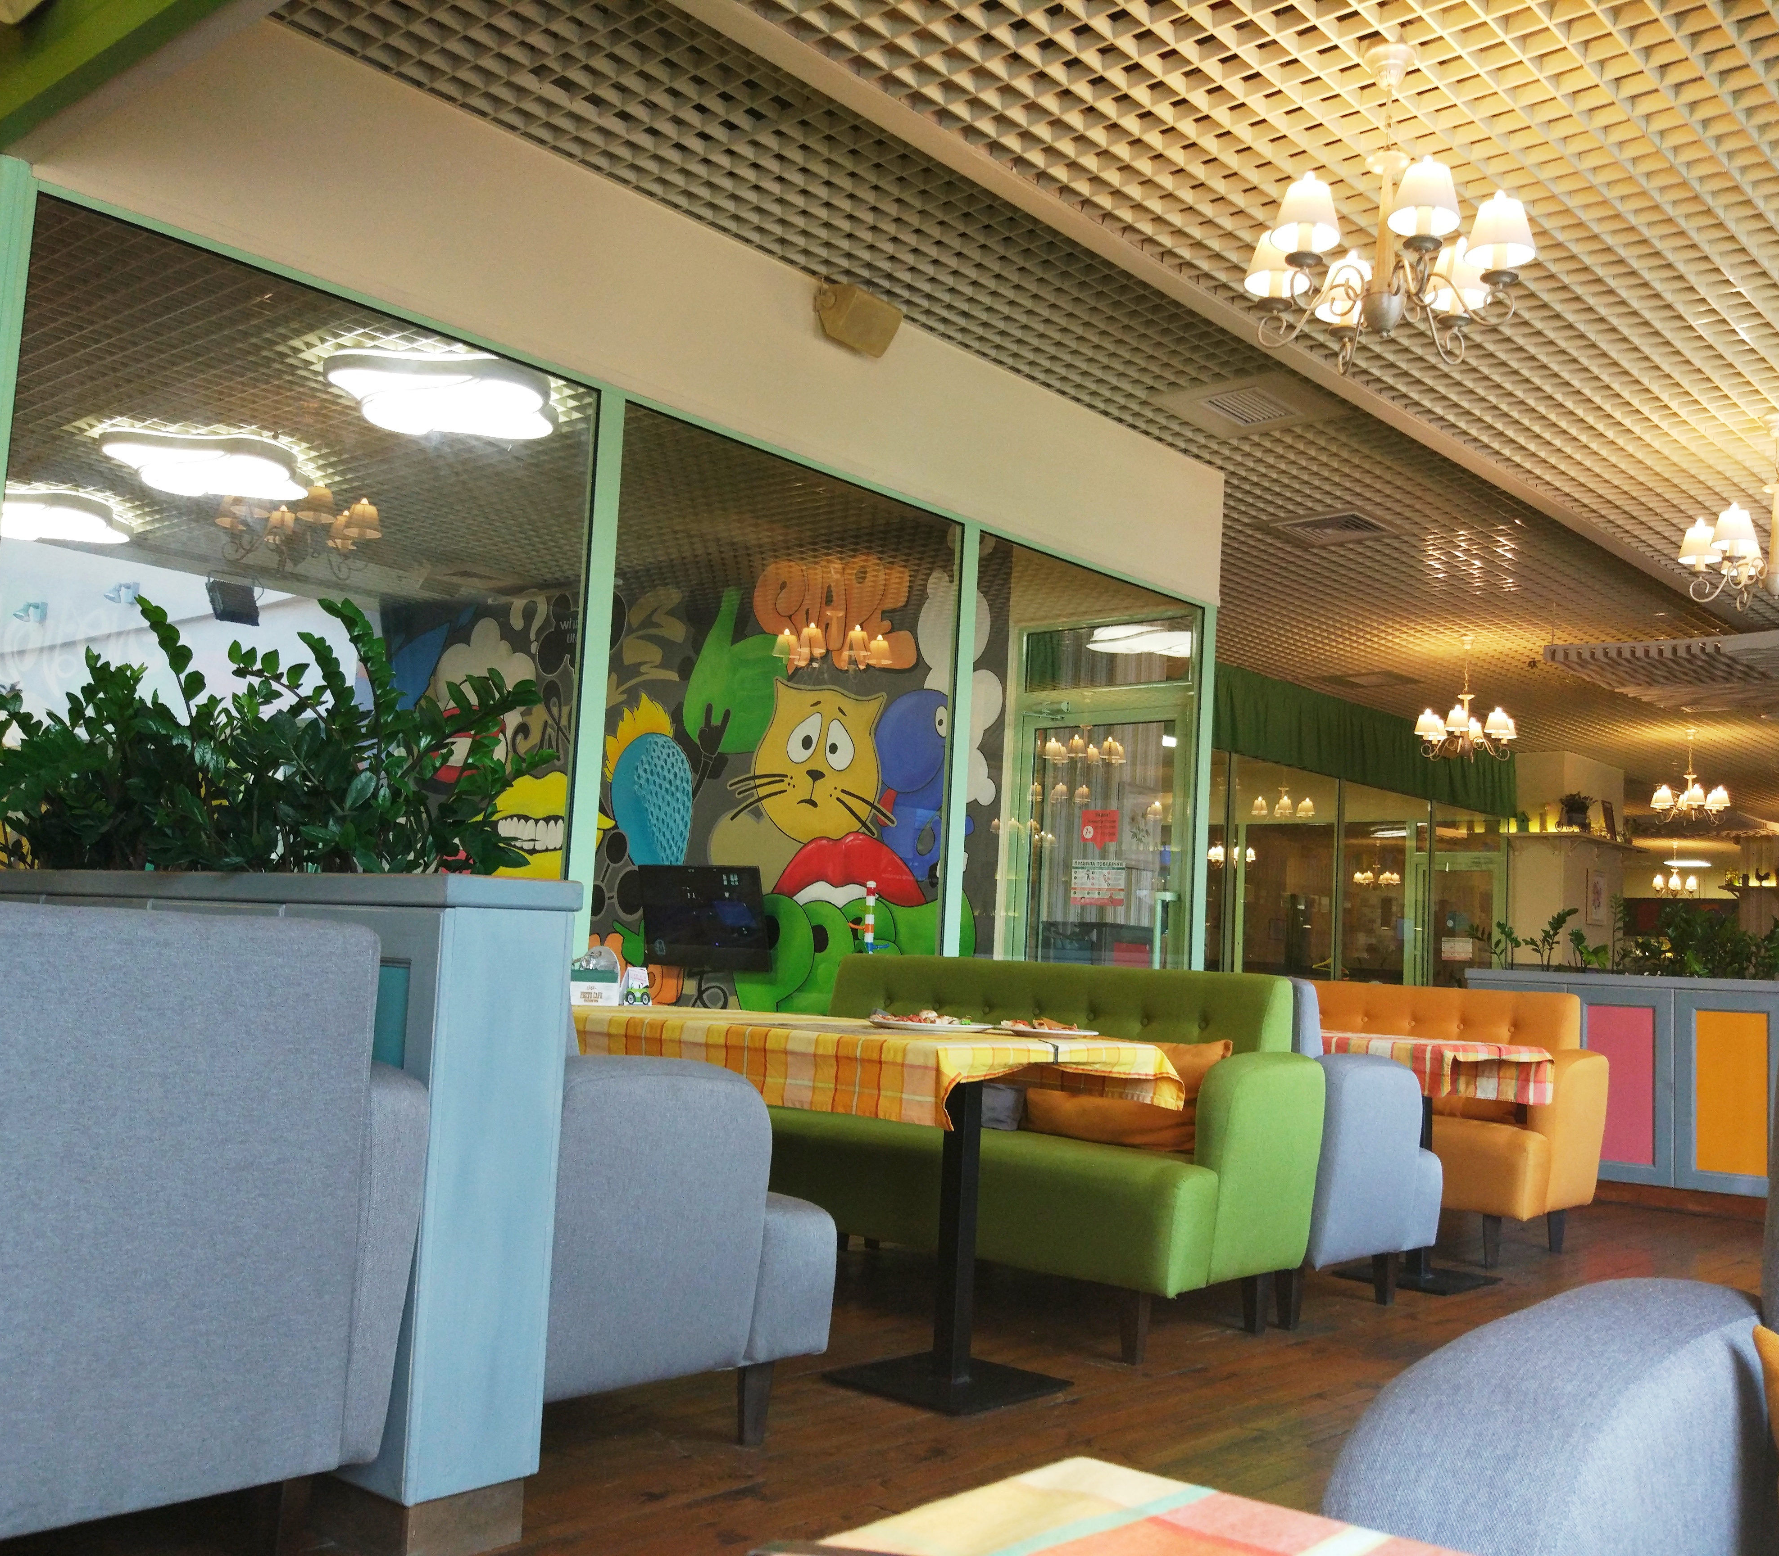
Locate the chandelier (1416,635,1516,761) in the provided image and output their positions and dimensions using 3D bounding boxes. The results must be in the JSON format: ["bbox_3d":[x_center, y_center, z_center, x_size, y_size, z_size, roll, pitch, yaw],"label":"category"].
[{"bbox_3d":[3.719,-0.508,10.805,0.620,0.824,0.620,-3,-9,43],"label":"chandelier"}]

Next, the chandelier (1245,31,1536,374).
[{"bbox_3d":[1.106,-1.307,3.713,0.610,0.684,0.610,-3,-9,43],"label":"chandelier"}]

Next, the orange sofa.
[{"bbox_3d":[1.734,1.263,6.498,1.711,0.933,0.860,-3,-8,41],"label":"orange sofa"}]

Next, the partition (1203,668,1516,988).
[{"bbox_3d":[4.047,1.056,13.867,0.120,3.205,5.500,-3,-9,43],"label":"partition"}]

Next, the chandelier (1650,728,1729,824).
[{"bbox_3d":[6.769,-0.005,14.170,0.610,0.807,0.610,-3,-9,43],"label":"chandelier"}]

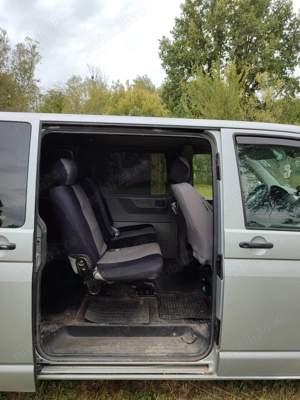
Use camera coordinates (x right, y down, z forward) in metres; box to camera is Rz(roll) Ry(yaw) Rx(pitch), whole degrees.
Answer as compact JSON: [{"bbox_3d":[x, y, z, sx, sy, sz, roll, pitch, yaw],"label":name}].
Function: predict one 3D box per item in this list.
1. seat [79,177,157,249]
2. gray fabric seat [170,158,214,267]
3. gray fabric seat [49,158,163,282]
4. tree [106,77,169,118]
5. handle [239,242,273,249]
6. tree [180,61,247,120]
[{"bbox_3d":[-0.370,0.104,3.011,0.840,0.880,0.530,1,7,-1],"label":"seat"},{"bbox_3d":[0.524,0.143,2.286,0.770,0.940,0.530,1,7,-1],"label":"gray fabric seat"},{"bbox_3d":[-0.354,0.145,2.422,0.850,0.935,0.530,1,7,-1],"label":"gray fabric seat"},{"bbox_3d":[-0.935,-4.446,19.622,4.292,7.566,3.863,2,7,0],"label":"tree"},{"bbox_3d":[0.642,0.279,1.771,0.202,0.035,0.050,1,7,-1],"label":"handle"},{"bbox_3d":[3.659,-4.306,17.610,4.112,8.007,3.701,2,7,0],"label":"tree"}]

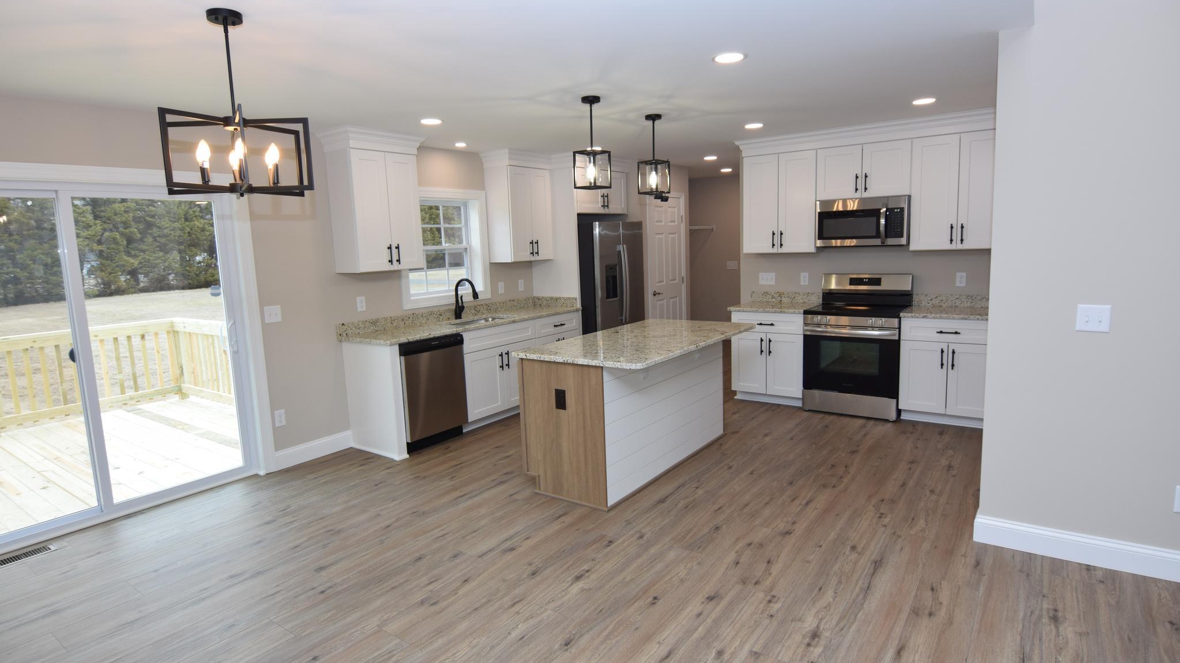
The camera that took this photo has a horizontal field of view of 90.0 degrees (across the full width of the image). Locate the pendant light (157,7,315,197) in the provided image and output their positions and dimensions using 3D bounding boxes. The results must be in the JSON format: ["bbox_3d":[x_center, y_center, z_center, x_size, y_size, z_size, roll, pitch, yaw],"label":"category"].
[{"bbox_3d":[-1.343,-0.845,2.221,0.500,0.665,0.540,-7,10,-31],"label":"pendant light"}]

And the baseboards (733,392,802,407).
[{"bbox_3d":[1.702,0.624,5.609,0.678,0.100,0.020,4,10,36],"label":"baseboards"}]

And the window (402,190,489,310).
[{"bbox_3d":[-1.372,-0.782,5.462,0.120,1.049,1.083,4,10,36],"label":"window"}]

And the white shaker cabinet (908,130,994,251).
[{"bbox_3d":[3.026,-1.133,4.814,0.678,0.906,0.325,4,11,36],"label":"white shaker cabinet"}]

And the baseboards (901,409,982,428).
[{"bbox_3d":[2.883,0.707,4.788,0.664,0.114,0.035,4,11,36],"label":"baseboards"}]

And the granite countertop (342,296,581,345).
[{"bbox_3d":[-1.033,-0.137,5.377,0.655,0.133,2.314,4,11,36],"label":"granite countertop"}]

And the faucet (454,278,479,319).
[{"bbox_3d":[-1.134,-0.302,5.401,0.275,0.380,0.090,4,10,36],"label":"faucet"}]

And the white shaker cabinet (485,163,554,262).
[{"bbox_3d":[-0.702,-1.164,5.968,0.324,0.915,0.620,4,10,36],"label":"white shaker cabinet"}]

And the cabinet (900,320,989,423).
[{"bbox_3d":[2.996,0.243,4.898,0.664,0.769,0.615,4,11,36],"label":"cabinet"}]

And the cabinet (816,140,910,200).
[{"bbox_3d":[2.437,-1.402,5.201,0.759,0.446,0.325,4,11,36],"label":"cabinet"}]

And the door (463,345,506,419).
[{"bbox_3d":[-0.891,0.443,5.091,0.021,0.590,0.460,4,10,36],"label":"door"}]

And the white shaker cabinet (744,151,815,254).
[{"bbox_3d":[1.863,-1.217,5.658,0.684,0.906,0.325,4,11,36],"label":"white shaker cabinet"}]

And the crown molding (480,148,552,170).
[{"bbox_3d":[-0.723,-1.676,5.860,0.404,0.142,0.649,4,10,36],"label":"crown molding"}]

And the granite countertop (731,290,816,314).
[{"bbox_3d":[1.784,-0.279,5.643,0.702,0.132,0.654,4,10,36],"label":"granite countertop"}]

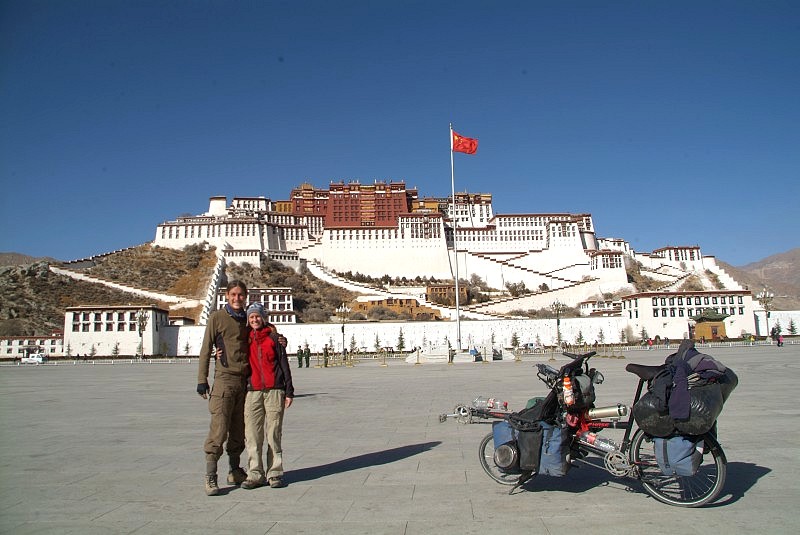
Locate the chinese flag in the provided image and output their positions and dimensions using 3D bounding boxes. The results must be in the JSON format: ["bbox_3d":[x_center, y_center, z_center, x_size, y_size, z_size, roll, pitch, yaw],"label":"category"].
[{"bbox_3d":[6.573,-12.545,60.265,2.600,2.300,0.600,-2,-8,3],"label":"chinese flag"}]

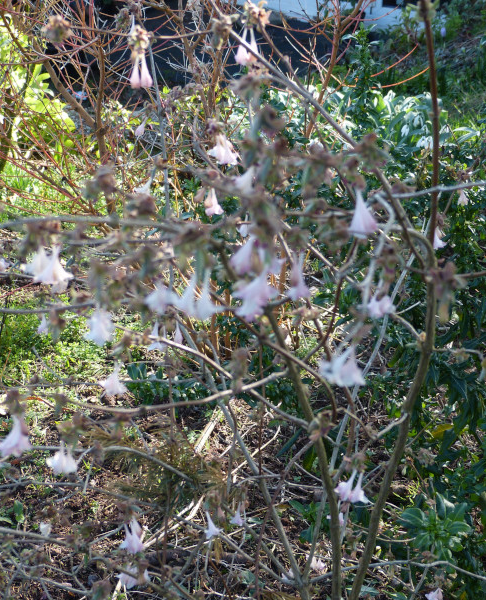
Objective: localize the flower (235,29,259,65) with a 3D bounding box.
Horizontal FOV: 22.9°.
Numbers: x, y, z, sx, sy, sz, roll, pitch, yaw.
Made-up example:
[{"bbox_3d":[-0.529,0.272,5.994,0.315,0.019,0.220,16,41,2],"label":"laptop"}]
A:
[{"bbox_3d":[0.004,-0.200,0.950,0.019,0.028,0.017,0,22,0],"label":"flower"}]

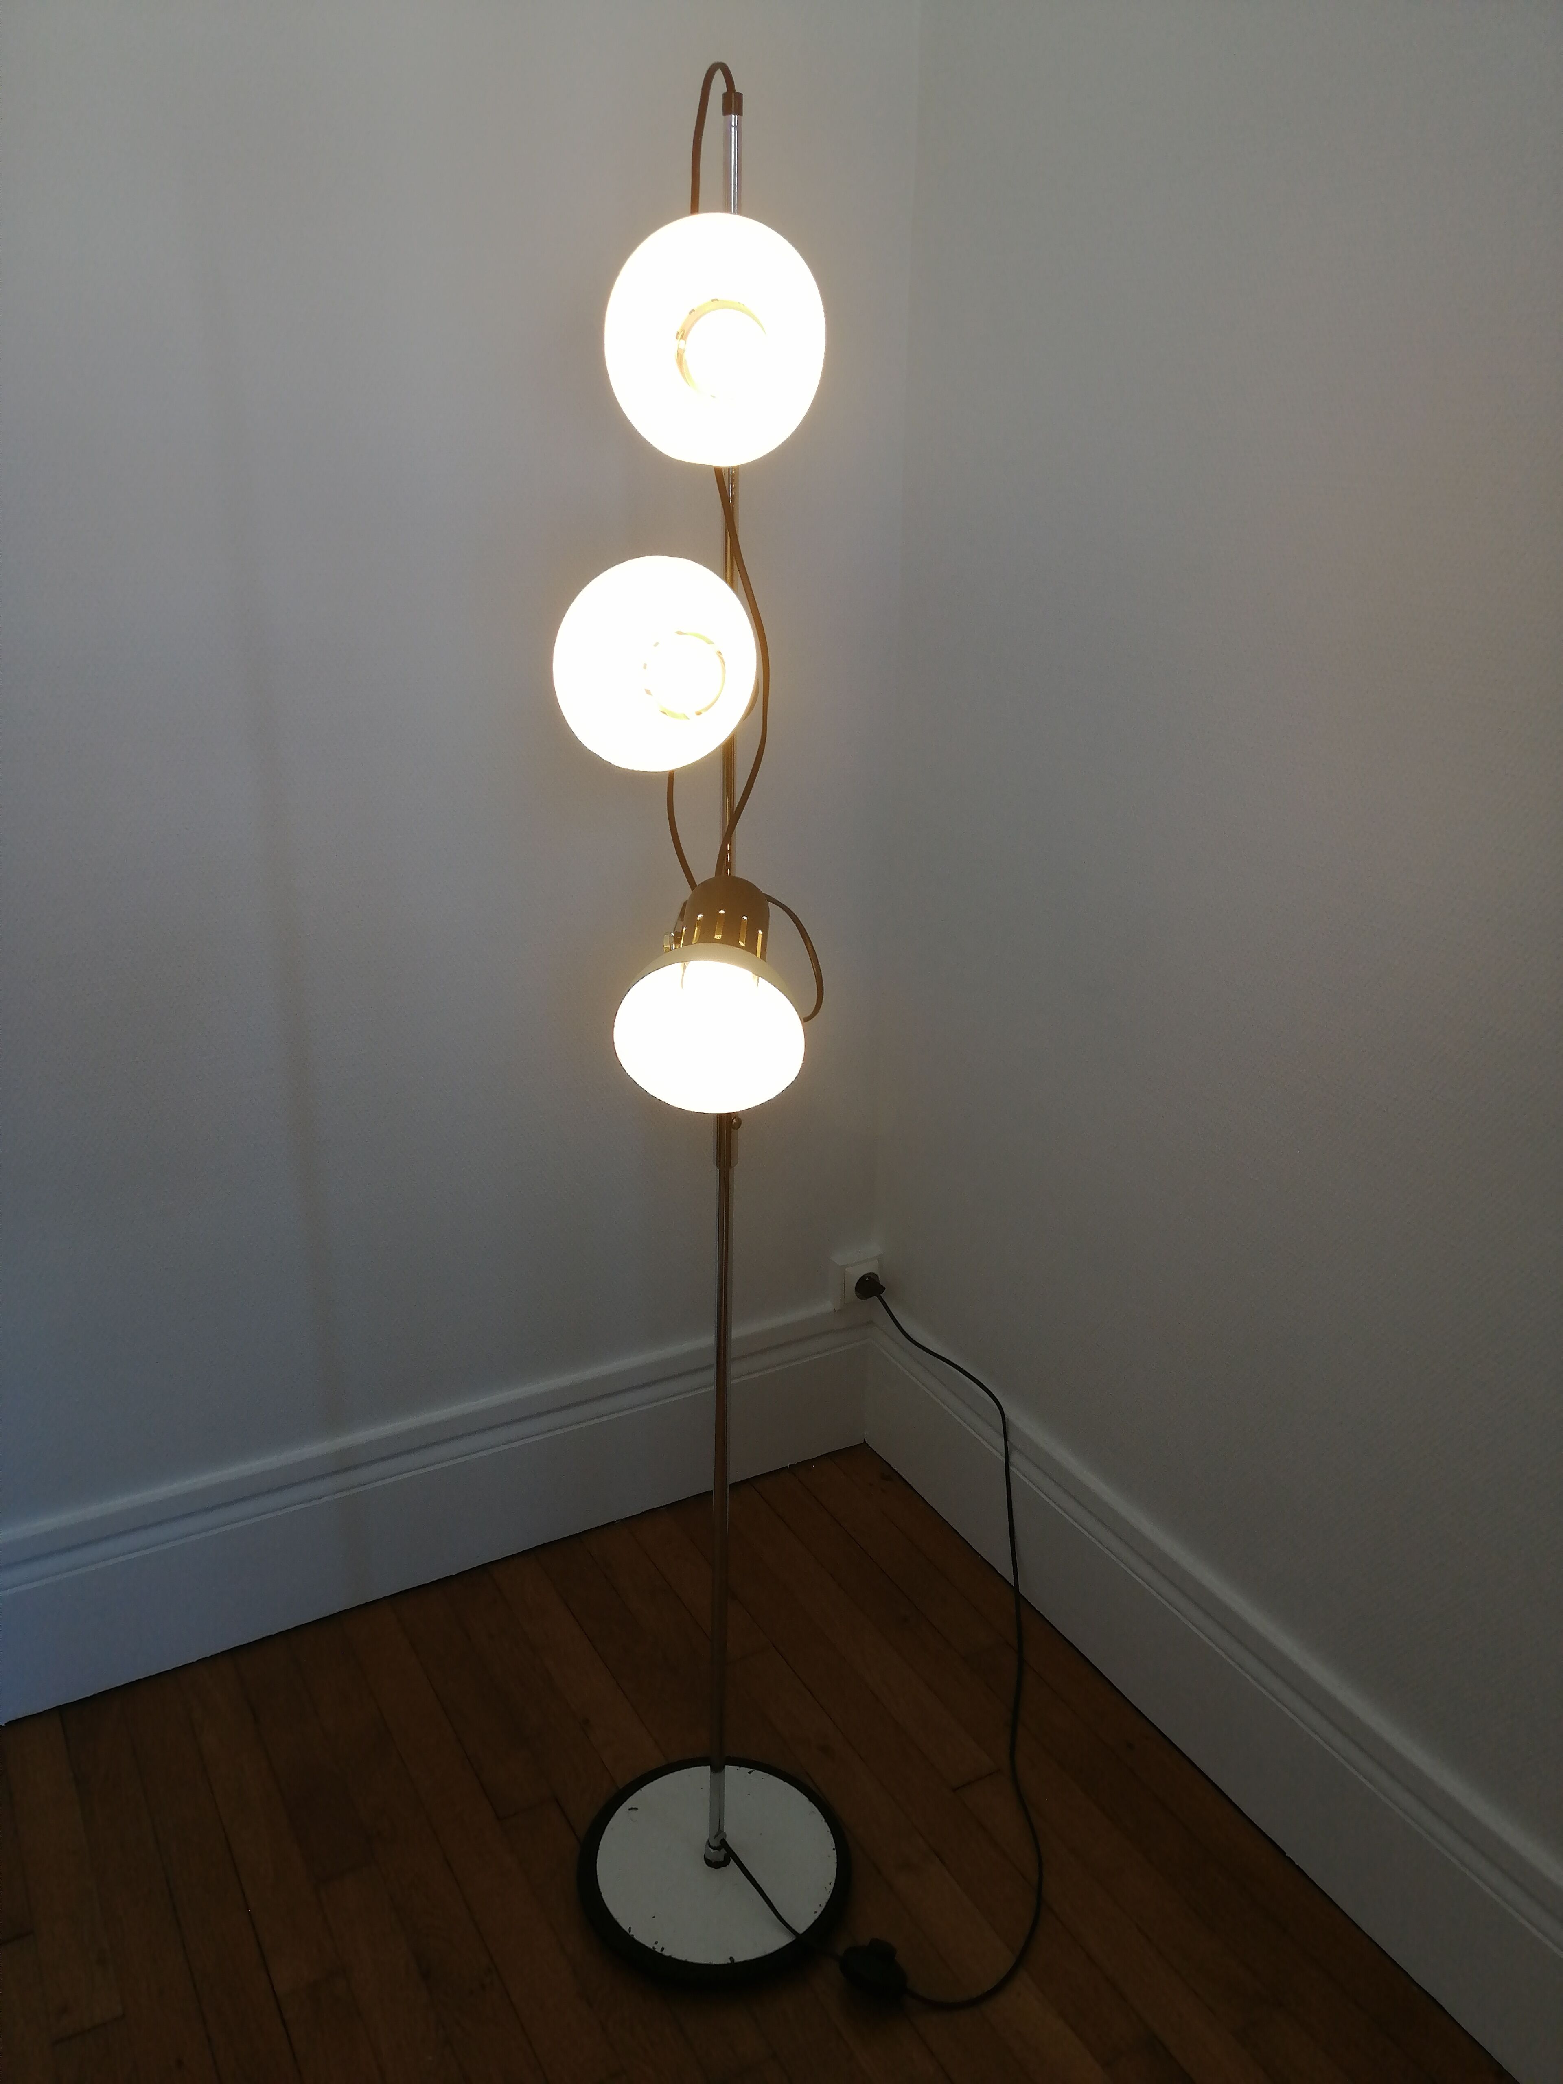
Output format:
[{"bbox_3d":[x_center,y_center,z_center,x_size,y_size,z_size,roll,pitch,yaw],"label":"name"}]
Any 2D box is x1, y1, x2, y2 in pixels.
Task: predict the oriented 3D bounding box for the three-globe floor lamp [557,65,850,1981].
[{"bbox_3d":[-0.057,0.114,1.404,0.288,1.671,0.321,1,21,1],"label":"three-globe floor lamp"}]

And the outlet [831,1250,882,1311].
[{"bbox_3d":[0.111,0.343,2.358,0.073,0.072,0.029,-11,24,-27],"label":"outlet"}]

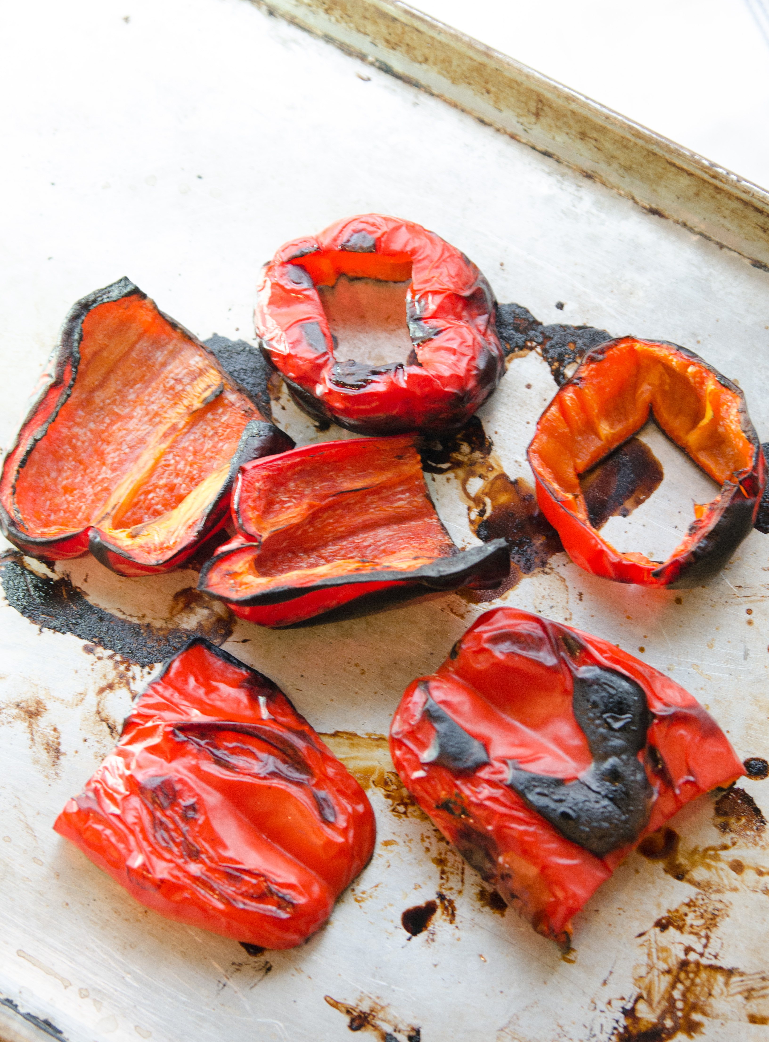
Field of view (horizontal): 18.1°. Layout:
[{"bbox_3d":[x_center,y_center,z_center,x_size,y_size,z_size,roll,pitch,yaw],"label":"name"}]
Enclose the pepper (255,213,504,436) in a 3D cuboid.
[{"bbox_3d":[-0.002,-0.062,0.762,0.076,0.030,0.075,0,66,0],"label":"pepper"}]

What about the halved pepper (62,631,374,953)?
[{"bbox_3d":[-0.043,0.081,0.697,0.082,0.028,0.070,33,69,14],"label":"halved pepper"}]

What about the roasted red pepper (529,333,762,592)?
[{"bbox_3d":[0.078,-0.015,0.741,0.072,0.030,0.077,0,66,0],"label":"roasted red pepper"}]

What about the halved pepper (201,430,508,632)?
[{"bbox_3d":[-0.009,0.005,0.731,0.088,0.030,0.050,-7,66,-4],"label":"halved pepper"}]

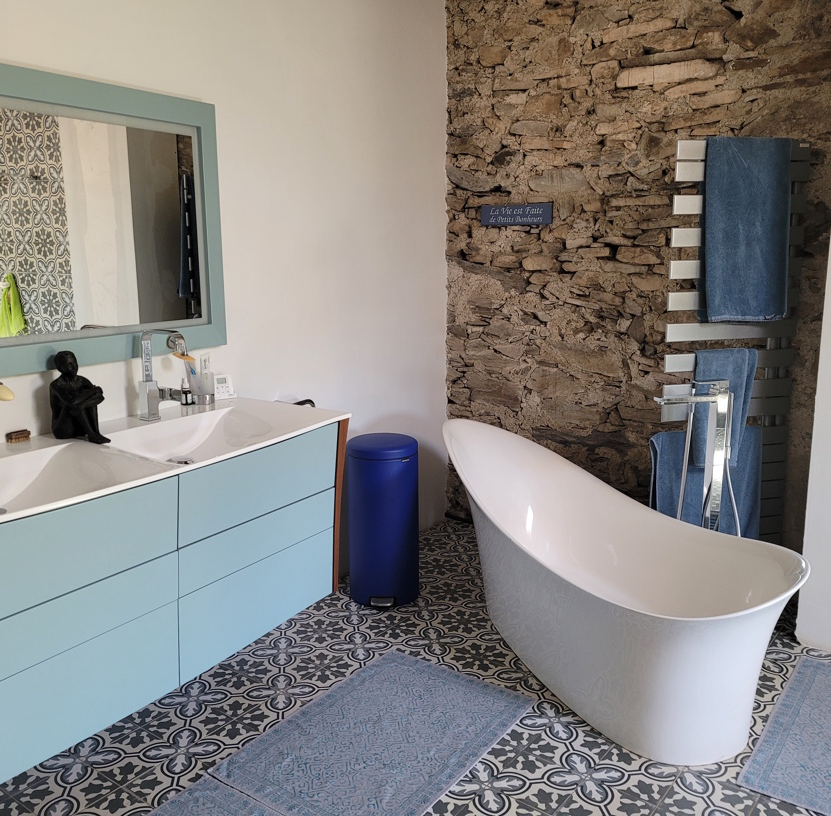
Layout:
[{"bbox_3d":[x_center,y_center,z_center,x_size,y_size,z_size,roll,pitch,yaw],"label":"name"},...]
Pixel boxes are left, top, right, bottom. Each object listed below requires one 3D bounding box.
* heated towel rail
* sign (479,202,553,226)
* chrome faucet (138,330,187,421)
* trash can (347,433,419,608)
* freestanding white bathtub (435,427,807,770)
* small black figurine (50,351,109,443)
[{"bbox_3d":[1.182,-0.162,3.116,0.550,1.620,0.100,-2,11,-12],"label":"heated towel rail"},{"bbox_3d":[0.480,-0.924,3.907,0.380,0.098,0.015,7,13,33],"label":"sign"},{"bbox_3d":[-0.765,-0.103,2.571,0.192,0.270,0.137,7,13,32],"label":"chrome faucet"},{"bbox_3d":[-0.131,0.455,3.431,0.295,0.685,0.335,0,11,1],"label":"trash can"},{"bbox_3d":[0.543,0.543,2.969,0.770,0.690,1.660,-5,12,-24],"label":"freestanding white bathtub"},{"bbox_3d":[-0.954,-0.039,2.312,0.150,0.243,0.108,5,12,25],"label":"small black figurine"}]

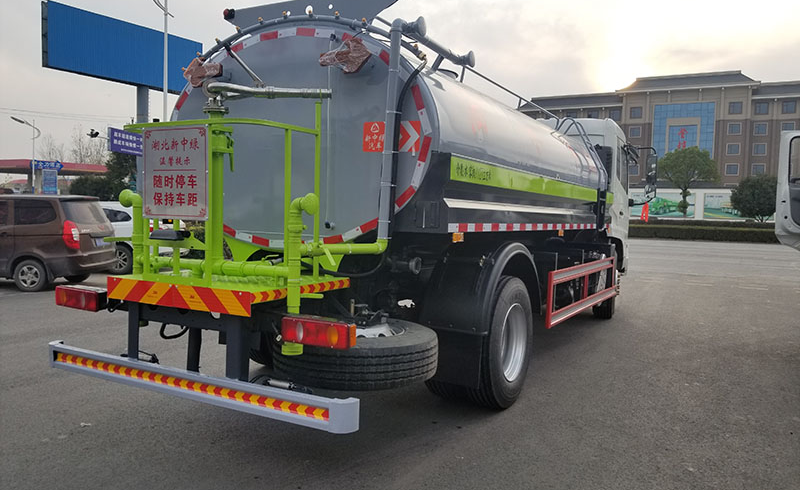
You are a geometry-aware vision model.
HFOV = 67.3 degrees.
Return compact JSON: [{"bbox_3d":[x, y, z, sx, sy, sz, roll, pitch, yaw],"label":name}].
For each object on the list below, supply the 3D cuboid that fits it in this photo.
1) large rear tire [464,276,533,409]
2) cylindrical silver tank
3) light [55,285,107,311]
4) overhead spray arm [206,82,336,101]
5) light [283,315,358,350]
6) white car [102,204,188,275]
[{"bbox_3d":[0.744,0.744,4.747,0.280,1.015,1.015,2,3,30],"label":"large rear tire"},{"bbox_3d":[0.392,-0.787,6.200,2.330,1.520,4.800,2,3,30],"label":"cylindrical silver tank"},{"bbox_3d":[-2.102,0.348,3.960,0.455,0.130,0.085,2,3,30],"label":"light"},{"bbox_3d":[-0.778,-0.906,3.578,0.770,0.120,0.240,0,3,-9],"label":"overhead spray arm"},{"bbox_3d":[-0.400,0.427,2.965,0.425,0.125,0.085,2,3,30],"label":"light"},{"bbox_3d":[-8.063,-0.240,15.215,4.650,1.720,1.840,1,3,0],"label":"white car"}]

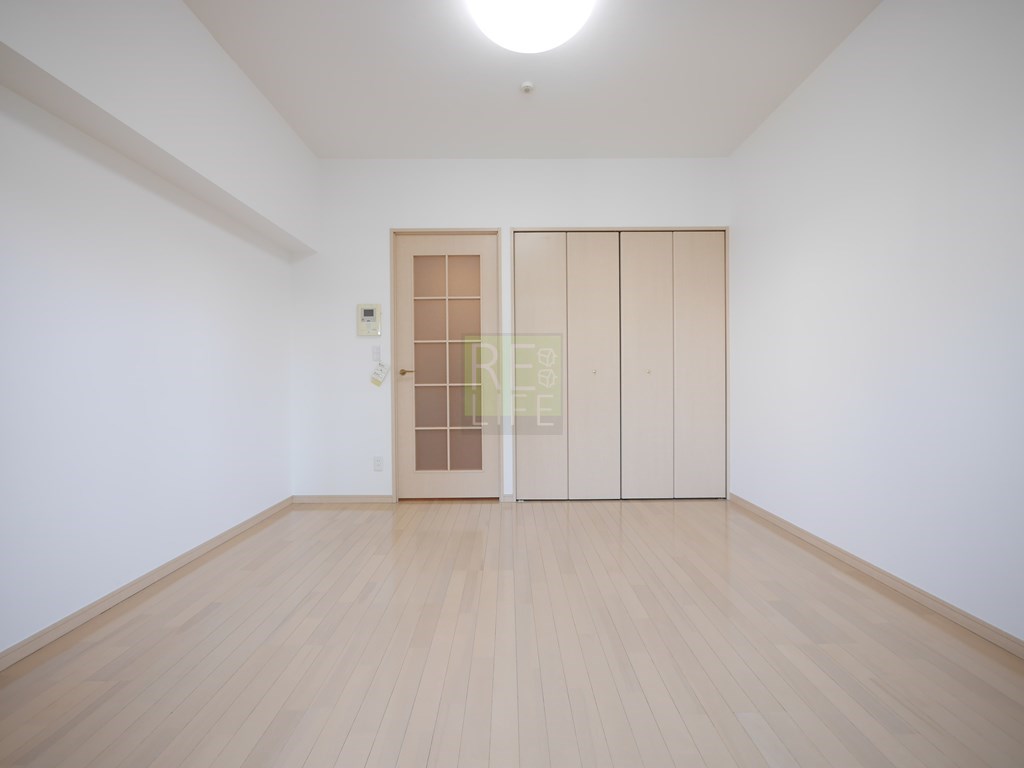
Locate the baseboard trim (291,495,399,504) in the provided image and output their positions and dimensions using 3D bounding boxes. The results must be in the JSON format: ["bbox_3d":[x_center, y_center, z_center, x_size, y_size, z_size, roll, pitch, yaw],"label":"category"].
[{"bbox_3d":[-1.308,0.898,3.220,0.800,0.065,0.020,0,0,0],"label":"baseboard trim"}]

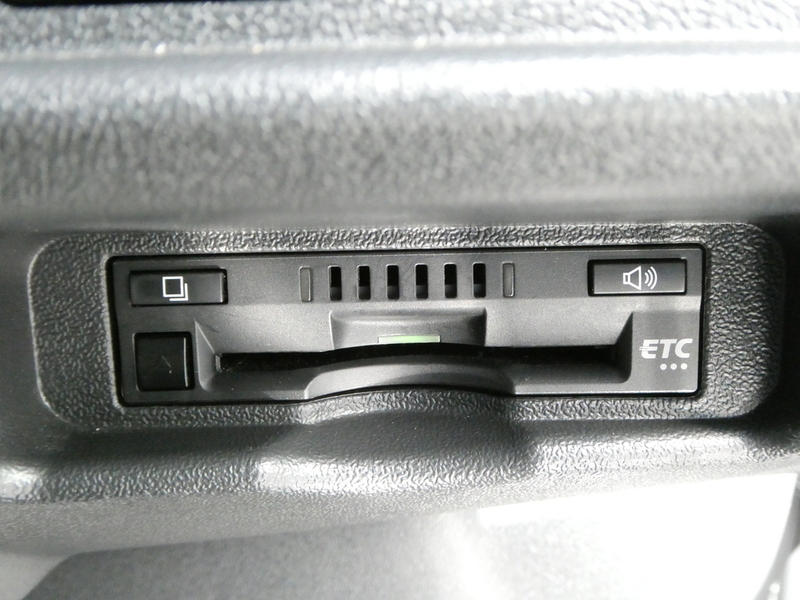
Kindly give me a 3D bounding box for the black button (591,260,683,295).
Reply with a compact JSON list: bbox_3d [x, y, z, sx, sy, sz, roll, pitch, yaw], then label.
[{"bbox_3d":[0.031,-0.003,0.105,0.012,0.004,0.003,-1,7,1],"label":"black button"}]

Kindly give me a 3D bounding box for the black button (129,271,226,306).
[{"bbox_3d":[-0.029,-0.002,0.106,0.012,0.004,0.003,-1,7,1],"label":"black button"}]

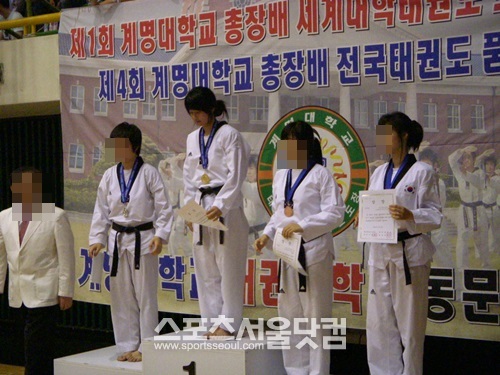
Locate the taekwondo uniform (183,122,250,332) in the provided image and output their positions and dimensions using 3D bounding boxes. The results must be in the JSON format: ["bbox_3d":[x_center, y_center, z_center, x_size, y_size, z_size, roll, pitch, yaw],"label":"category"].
[{"bbox_3d":[-0.222,0.266,6.330,0.480,1.380,0.360,0,0,36],"label":"taekwondo uniform"}]

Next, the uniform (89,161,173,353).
[{"bbox_3d":[-0.834,0.481,6.650,0.590,1.340,0.330,0,0,25],"label":"uniform"}]

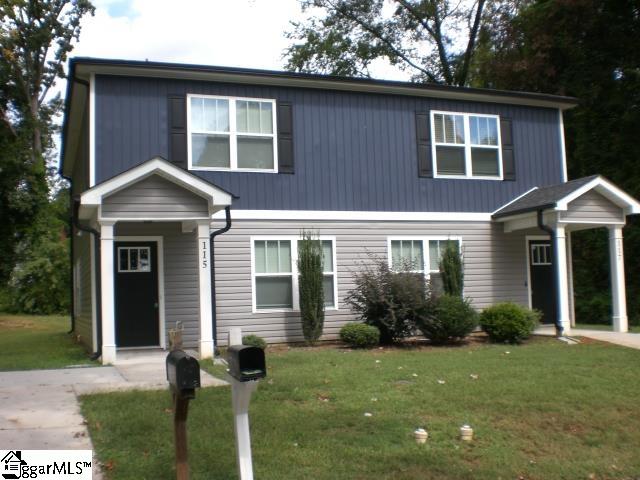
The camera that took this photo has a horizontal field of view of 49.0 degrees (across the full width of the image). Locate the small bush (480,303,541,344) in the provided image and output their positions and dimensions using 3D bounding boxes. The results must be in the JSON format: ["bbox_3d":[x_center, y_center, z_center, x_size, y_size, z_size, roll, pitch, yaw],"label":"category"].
[{"bbox_3d":[3.806,1.632,14.006,1.244,0.748,1.076,0,-5,-21],"label":"small bush"}]

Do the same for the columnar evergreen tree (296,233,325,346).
[{"bbox_3d":[-0.172,0.928,13.575,0.502,2.195,0.502,-2,-5,0],"label":"columnar evergreen tree"}]

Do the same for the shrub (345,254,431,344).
[{"bbox_3d":[1.368,1.157,13.721,1.767,1.750,1.393,0,-5,-21],"label":"shrub"}]

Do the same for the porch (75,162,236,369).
[{"bbox_3d":[-2.945,0.390,12.396,2.539,3.310,2.075,0,-5,-21],"label":"porch"}]

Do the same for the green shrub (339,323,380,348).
[{"bbox_3d":[0.753,1.794,13.314,0.808,0.458,0.699,0,-5,-21],"label":"green shrub"}]

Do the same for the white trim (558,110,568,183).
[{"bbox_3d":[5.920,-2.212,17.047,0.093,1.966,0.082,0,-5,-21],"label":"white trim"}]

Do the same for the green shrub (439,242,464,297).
[{"bbox_3d":[2.765,1.042,14.622,0.531,1.986,0.531,0,-5,-21],"label":"green shrub"}]

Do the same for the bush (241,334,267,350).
[{"bbox_3d":[-1.232,1.888,12.941,0.497,0.293,0.497,0,-5,-21],"label":"bush"}]

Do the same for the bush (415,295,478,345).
[{"bbox_3d":[2.511,1.560,13.892,1.234,0.922,1.068,0,-5,-21],"label":"bush"}]

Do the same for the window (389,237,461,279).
[{"bbox_3d":[2.359,0.691,15.432,1.829,1.526,0.096,0,-5,-21],"label":"window"}]

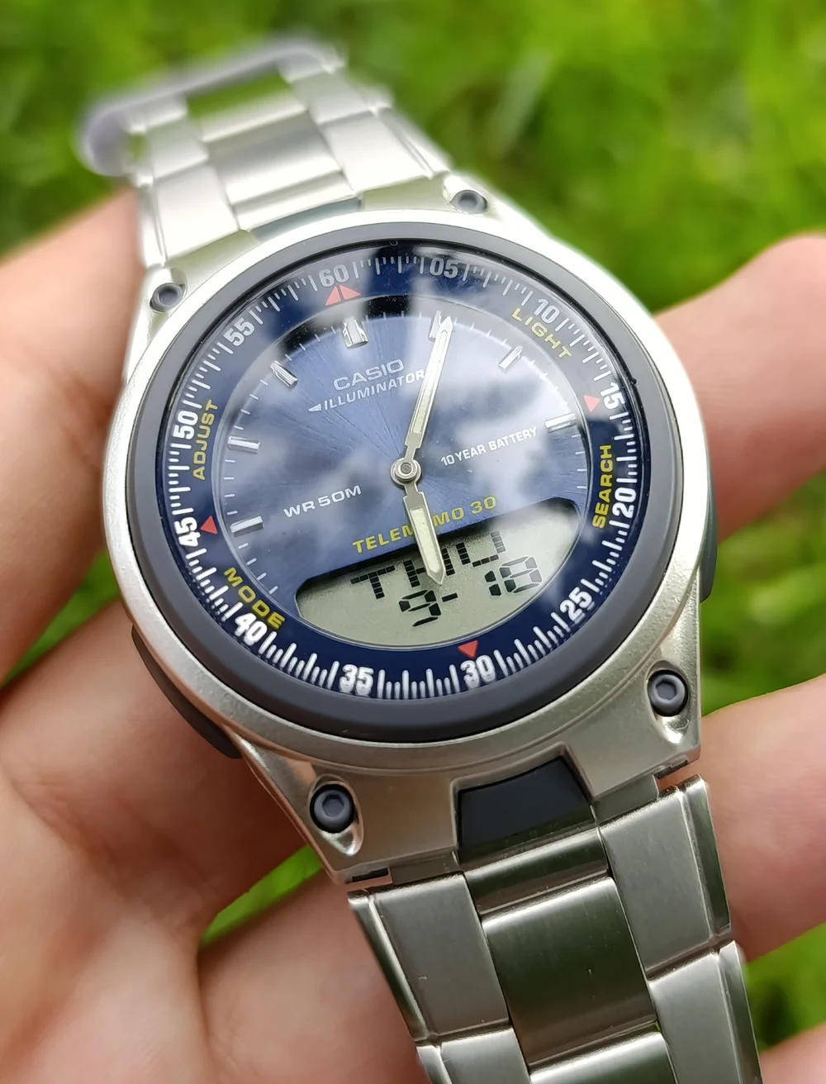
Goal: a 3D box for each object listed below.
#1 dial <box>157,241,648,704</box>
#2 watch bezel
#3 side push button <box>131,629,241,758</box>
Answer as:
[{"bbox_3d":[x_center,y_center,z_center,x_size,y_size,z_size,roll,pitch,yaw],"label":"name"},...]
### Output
[{"bbox_3d":[-0.001,-0.006,0.048,0.032,0.002,0.032,-19,73,-3],"label":"dial"},{"bbox_3d":[-0.001,-0.005,0.048,0.040,0.004,0.040,-19,73,-3],"label":"watch bezel"},{"bbox_3d":[-0.015,0.010,0.048,0.011,0.004,0.002,42,80,14],"label":"side push button"}]

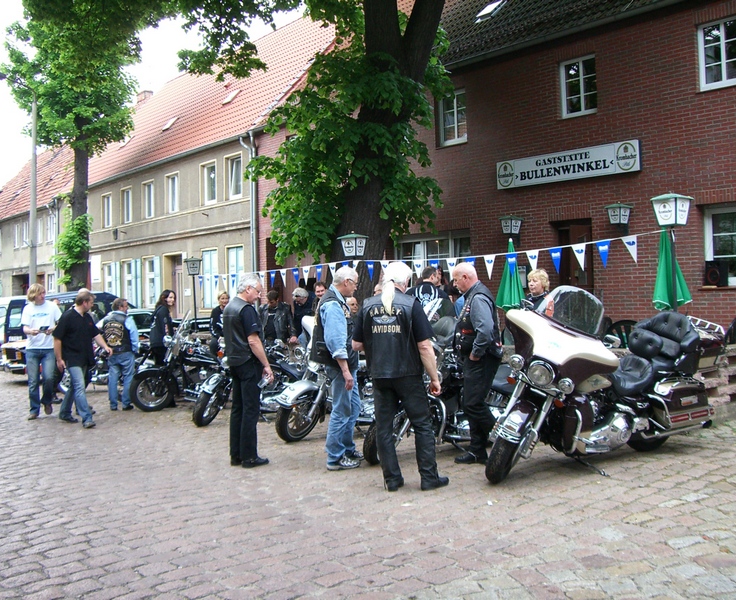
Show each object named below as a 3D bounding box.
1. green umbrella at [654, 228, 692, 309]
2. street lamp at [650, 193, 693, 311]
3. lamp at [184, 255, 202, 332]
[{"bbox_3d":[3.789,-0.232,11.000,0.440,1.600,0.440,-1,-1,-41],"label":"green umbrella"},{"bbox_3d":[3.444,-0.389,9.900,0.360,1.640,0.360,-1,-1,-41],"label":"street lamp"},{"bbox_3d":[-3.596,-0.124,18.200,0.360,1.570,0.360,-1,-1,-11],"label":"lamp"}]

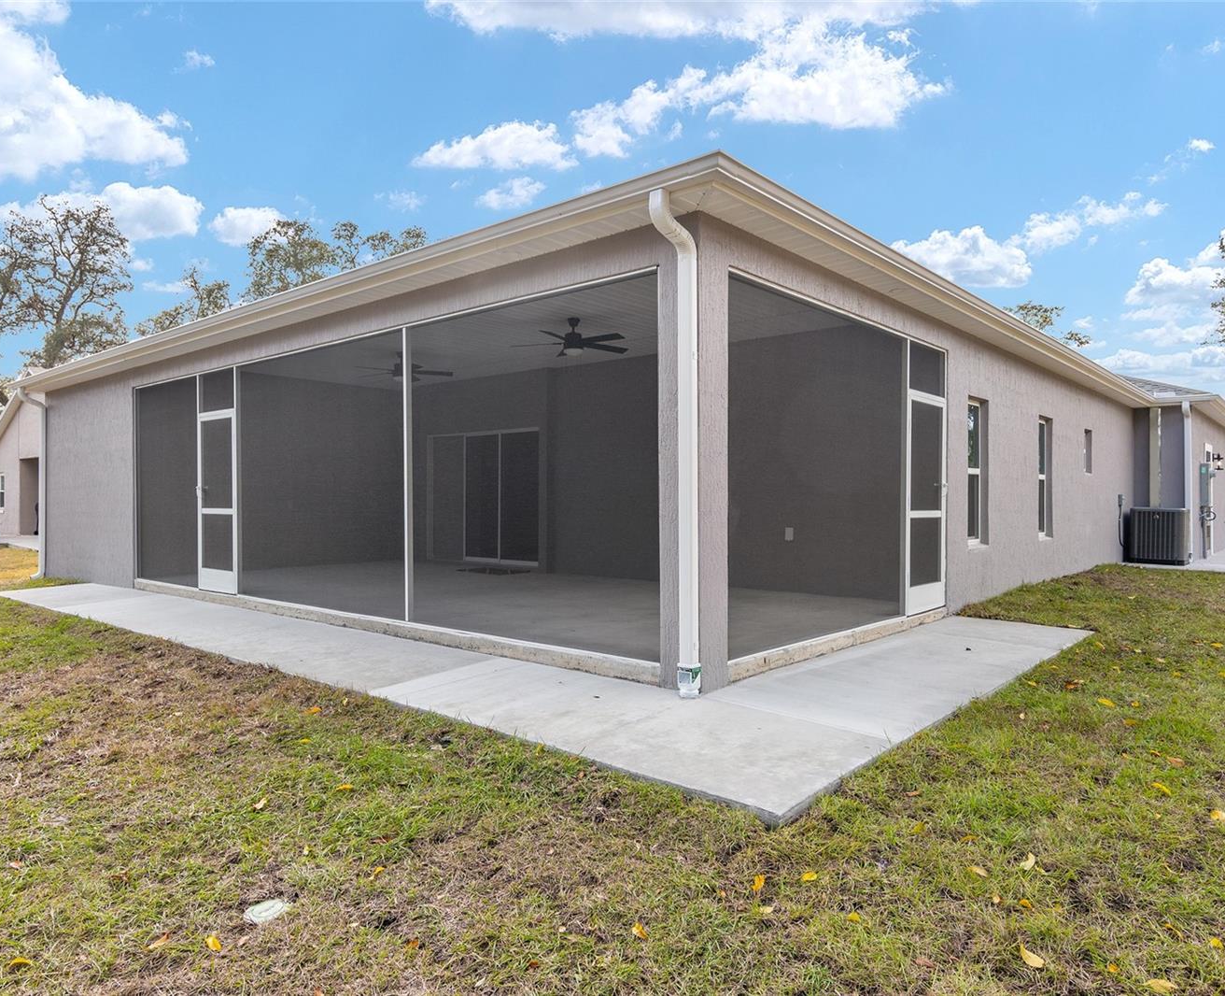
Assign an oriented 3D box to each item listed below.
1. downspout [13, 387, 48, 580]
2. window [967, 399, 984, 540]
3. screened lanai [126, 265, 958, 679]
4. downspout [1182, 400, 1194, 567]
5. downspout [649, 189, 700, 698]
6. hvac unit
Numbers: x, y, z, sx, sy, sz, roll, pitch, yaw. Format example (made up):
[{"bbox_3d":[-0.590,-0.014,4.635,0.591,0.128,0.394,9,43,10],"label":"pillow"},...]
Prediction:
[{"bbox_3d":[-9.477,-0.233,12.835,0.110,3.120,0.420,0,0,40],"label":"downspout"},{"bbox_3d":[3.928,-0.281,8.635,0.100,1.600,0.680,0,0,42],"label":"window"},{"bbox_3d":[-1.540,-0.172,9.374,9.100,2.700,4.250,0,0,40],"label":"screened lanai"},{"bbox_3d":[10.403,-0.282,14.242,0.110,2.920,0.380,0,0,40],"label":"downspout"},{"bbox_3d":[0.365,-0.291,4.731,0.115,3.030,0.380,0,0,40],"label":"downspout"},{"bbox_3d":[9.821,0.676,14.144,0.820,0.980,0.820,0,0,40],"label":"hvac unit"}]

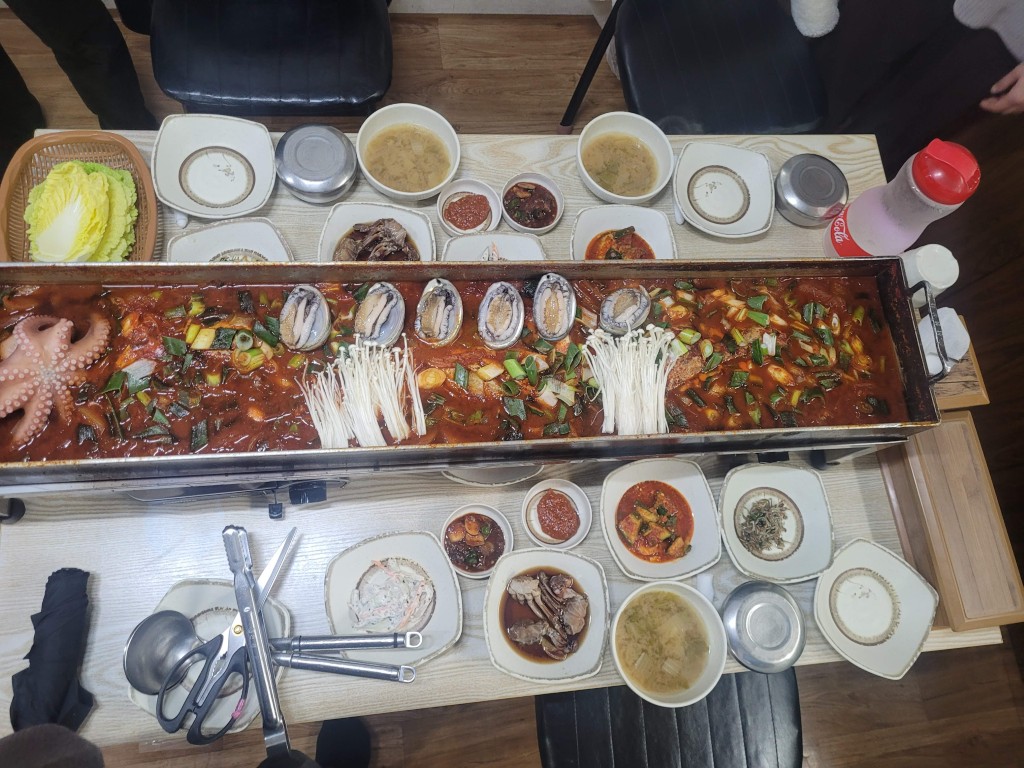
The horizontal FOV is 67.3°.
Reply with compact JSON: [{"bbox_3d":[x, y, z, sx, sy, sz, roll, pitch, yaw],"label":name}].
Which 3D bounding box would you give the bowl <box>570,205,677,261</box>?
[{"bbox_3d":[0.152,-0.173,1.050,0.148,0.034,0.148,0,73,-8],"label":"bowl"}]

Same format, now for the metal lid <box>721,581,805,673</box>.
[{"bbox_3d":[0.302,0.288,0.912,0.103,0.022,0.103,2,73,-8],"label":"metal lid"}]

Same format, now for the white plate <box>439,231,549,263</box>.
[{"bbox_3d":[-0.021,-0.127,1.011,0.148,0.034,0.148,-2,74,-9],"label":"white plate"}]

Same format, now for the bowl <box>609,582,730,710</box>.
[{"bbox_3d":[0.174,0.304,0.902,0.135,0.066,0.135,2,73,-8],"label":"bowl"}]

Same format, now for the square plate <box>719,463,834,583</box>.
[{"bbox_3d":[0.330,0.175,0.972,0.148,0.034,0.148,1,73,-8],"label":"square plate"}]

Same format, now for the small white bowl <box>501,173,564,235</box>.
[{"bbox_3d":[0.027,-0.242,1.053,0.086,0.033,0.086,2,73,-8],"label":"small white bowl"}]

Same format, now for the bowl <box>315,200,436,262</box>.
[{"bbox_3d":[-0.175,-0.163,1.004,0.149,0.034,0.149,3,73,-8],"label":"bowl"}]

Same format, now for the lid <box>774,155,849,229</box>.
[{"bbox_3d":[0.430,-0.277,1.110,0.107,0.056,0.107,2,73,-8],"label":"lid"}]

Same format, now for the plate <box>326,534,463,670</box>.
[{"bbox_3d":[-0.134,0.249,0.882,0.148,0.034,0.148,-17,77,-13],"label":"plate"}]

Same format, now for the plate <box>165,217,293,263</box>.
[{"bbox_3d":[-0.349,-0.133,0.969,0.149,0.034,0.149,-14,76,-12],"label":"plate"}]

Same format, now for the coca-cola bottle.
[{"bbox_3d":[0.521,-0.235,1.030,0.097,0.226,0.097,2,73,-8],"label":"coca-cola bottle"}]

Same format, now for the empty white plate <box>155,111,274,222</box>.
[{"bbox_3d":[-0.386,-0.278,1.007,0.149,0.034,0.149,2,74,-8],"label":"empty white plate"}]

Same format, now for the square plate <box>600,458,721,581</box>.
[{"bbox_3d":[0.180,0.170,0.960,0.149,0.034,0.149,-8,75,-11],"label":"square plate"}]

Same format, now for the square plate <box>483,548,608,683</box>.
[{"bbox_3d":[0.039,0.271,0.909,0.149,0.034,0.149,1,74,-8],"label":"square plate"}]

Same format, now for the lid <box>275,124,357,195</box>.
[{"bbox_3d":[-0.255,-0.297,1.000,0.103,0.022,0.103,-3,74,-9],"label":"lid"}]

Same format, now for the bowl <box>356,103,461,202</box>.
[{"bbox_3d":[-0.138,-0.299,1.032,0.136,0.061,0.136,-3,74,-9],"label":"bowl"}]

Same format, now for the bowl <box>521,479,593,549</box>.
[{"bbox_3d":[0.053,0.162,0.945,0.087,0.031,0.087,2,73,-8],"label":"bowl"}]

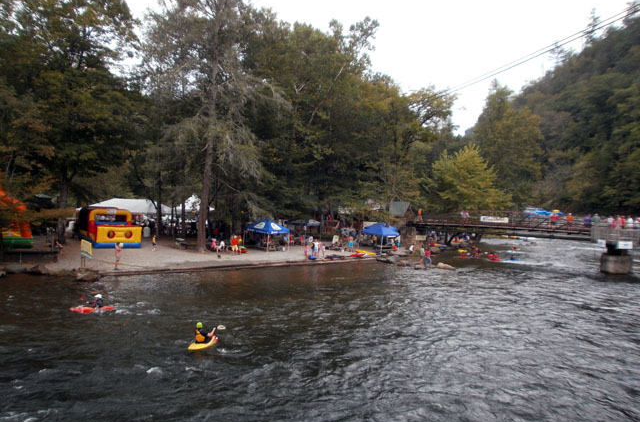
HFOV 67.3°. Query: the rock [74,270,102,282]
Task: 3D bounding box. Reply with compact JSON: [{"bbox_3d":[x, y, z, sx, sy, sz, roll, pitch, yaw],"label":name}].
[{"bbox_3d":[-13.930,3.864,28.800,1.450,0.600,0.950,2,1,-25],"label":"rock"}]

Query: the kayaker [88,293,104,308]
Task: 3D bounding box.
[{"bbox_3d":[-10.043,4.035,21.600,0.620,0.620,0.500,2,1,-26],"label":"kayaker"}]

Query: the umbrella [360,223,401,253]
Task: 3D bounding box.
[{"bbox_3d":[6.399,2.716,49.953,3.050,3.100,3.050,3,2,40],"label":"umbrella"}]

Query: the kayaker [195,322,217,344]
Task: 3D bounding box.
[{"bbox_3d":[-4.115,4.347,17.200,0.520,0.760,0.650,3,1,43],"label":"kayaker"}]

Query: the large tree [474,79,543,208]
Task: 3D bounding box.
[{"bbox_3d":[35.885,-11.196,92.000,13.300,28.500,13.000,2,2,0],"label":"large tree"}]

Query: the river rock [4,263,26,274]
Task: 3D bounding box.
[{"bbox_3d":[-21.572,4.044,34.062,1.500,0.600,1.100,1,2,-30],"label":"river rock"}]

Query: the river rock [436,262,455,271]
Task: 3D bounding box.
[{"bbox_3d":[10.730,4.717,41.000,1.500,0.600,0.900,3,1,12],"label":"river rock"}]

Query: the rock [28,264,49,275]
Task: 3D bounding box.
[{"bbox_3d":[-17.510,3.657,29.900,1.200,0.620,0.900,2,1,-25],"label":"rock"}]

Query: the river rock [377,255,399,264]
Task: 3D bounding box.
[{"bbox_3d":[6.538,4.653,46.484,2.050,0.650,1.300,2,2,0],"label":"river rock"}]

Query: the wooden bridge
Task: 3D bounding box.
[{"bbox_3d":[18.754,1.306,53.139,20.200,2.700,2.200,4,2,43],"label":"wooden bridge"}]

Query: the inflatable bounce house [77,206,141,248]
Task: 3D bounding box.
[{"bbox_3d":[-18.480,1.315,42.228,3.500,3.200,7.000,2,1,-37],"label":"inflatable bounce house"}]

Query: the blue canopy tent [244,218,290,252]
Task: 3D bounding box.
[{"bbox_3d":[-5.002,2.430,45.800,3.050,3.000,3.050,3,1,35],"label":"blue canopy tent"}]

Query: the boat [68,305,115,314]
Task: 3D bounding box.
[{"bbox_3d":[-11.364,4.886,23.963,2.200,0.300,0.620,1,2,-18],"label":"boat"}]

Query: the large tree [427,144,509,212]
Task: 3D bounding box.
[{"bbox_3d":[20.698,-2.439,67.000,11.800,13.600,11.500,2,2,0],"label":"large tree"}]

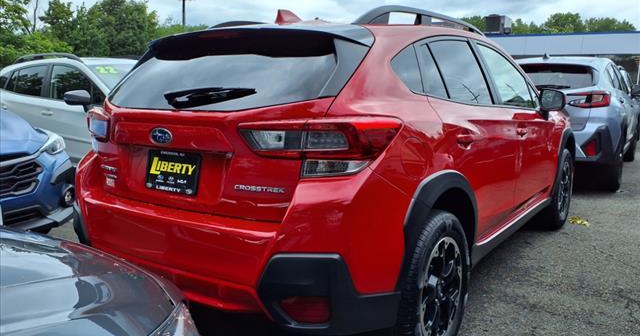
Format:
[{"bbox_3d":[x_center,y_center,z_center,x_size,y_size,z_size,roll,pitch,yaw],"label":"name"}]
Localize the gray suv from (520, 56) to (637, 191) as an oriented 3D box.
[{"bbox_3d":[3.534,-0.796,7.287,1.810,1.600,4.480,7,11,35],"label":"gray suv"}]

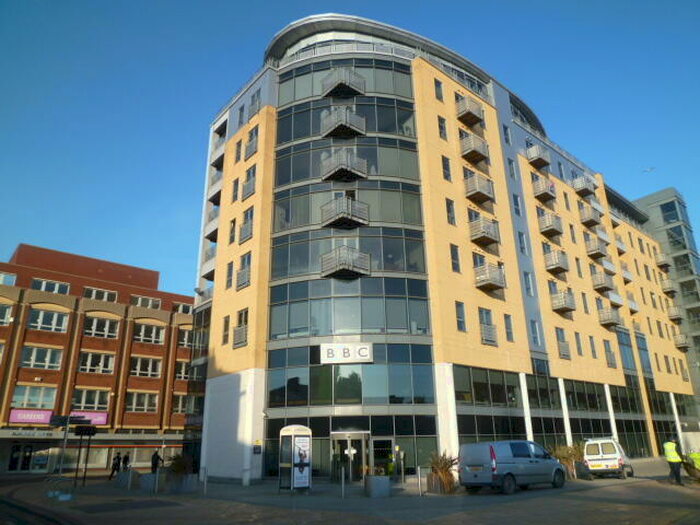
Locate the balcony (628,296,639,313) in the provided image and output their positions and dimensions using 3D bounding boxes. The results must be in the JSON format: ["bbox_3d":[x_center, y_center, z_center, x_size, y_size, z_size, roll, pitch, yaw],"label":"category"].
[{"bbox_3d":[25.354,3.779,44.087,2.063,1.258,1.000,15,-25,-38],"label":"balcony"}]

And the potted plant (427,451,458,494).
[{"bbox_3d":[3.582,8.257,19.184,1.120,1.520,1.050,-1,-20,0],"label":"potted plant"}]

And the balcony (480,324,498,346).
[{"bbox_3d":[8.136,4.217,28.228,1.520,1.220,0.250,16,-26,-38],"label":"balcony"}]

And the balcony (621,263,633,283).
[{"bbox_3d":[25.319,1.023,45.079,2.063,1.258,1.000,15,-25,-38],"label":"balcony"}]

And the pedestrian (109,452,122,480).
[{"bbox_3d":[-14.971,13.043,30.983,0.750,1.680,0.550,11,-23,-31],"label":"pedestrian"}]

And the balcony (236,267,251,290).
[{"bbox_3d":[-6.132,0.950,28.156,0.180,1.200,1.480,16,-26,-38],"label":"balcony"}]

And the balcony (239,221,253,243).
[{"bbox_3d":[-6.488,-1.909,29.903,0.250,1.220,1.500,16,-26,-38],"label":"balcony"}]

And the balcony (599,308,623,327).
[{"bbox_3d":[20.614,4.373,38.541,1.643,1.198,0.906,15,-25,-38],"label":"balcony"}]

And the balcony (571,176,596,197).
[{"bbox_3d":[20.841,-6.714,43.117,1.509,1.213,0.986,16,-26,-38],"label":"balcony"}]

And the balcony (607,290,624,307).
[{"bbox_3d":[23.339,3.186,43.039,2.600,1.100,1.000,16,-26,-38],"label":"balcony"}]

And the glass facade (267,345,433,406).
[{"bbox_3d":[0.022,5.827,25.045,8.950,3.050,1.050,-2,-20,3],"label":"glass facade"}]

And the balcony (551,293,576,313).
[{"bbox_3d":[14.971,2.796,34.038,1.550,1.198,0.906,15,-25,-38],"label":"balcony"}]

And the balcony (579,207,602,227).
[{"bbox_3d":[20.814,-3.920,42.043,1.509,1.203,0.986,16,-26,-38],"label":"balcony"}]

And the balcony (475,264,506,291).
[{"bbox_3d":[8.228,0.949,28.666,1.470,1.210,0.960,15,-25,-37],"label":"balcony"}]

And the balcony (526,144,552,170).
[{"bbox_3d":[15.242,-8.439,39.054,1.600,1.270,1.050,16,-26,-38],"label":"balcony"}]

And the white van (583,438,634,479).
[{"bbox_3d":[12.984,9.773,24.293,1.710,1.820,4.150,-14,-23,32],"label":"white van"}]

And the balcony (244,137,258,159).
[{"bbox_3d":[-6.360,-7.236,30.990,0.220,1.270,1.470,16,-26,-38],"label":"balcony"}]

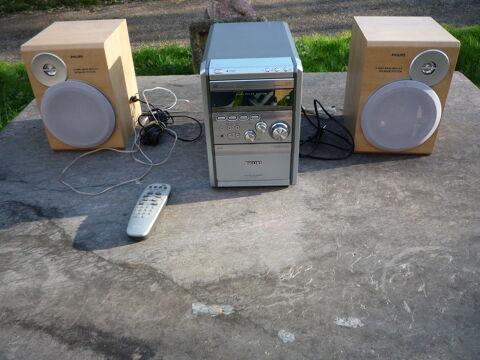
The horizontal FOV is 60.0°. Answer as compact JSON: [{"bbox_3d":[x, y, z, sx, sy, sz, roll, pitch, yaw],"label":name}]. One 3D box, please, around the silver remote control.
[{"bbox_3d":[-0.169,0.059,0.788,0.055,0.021,0.162,2,34,6],"label":"silver remote control"}]

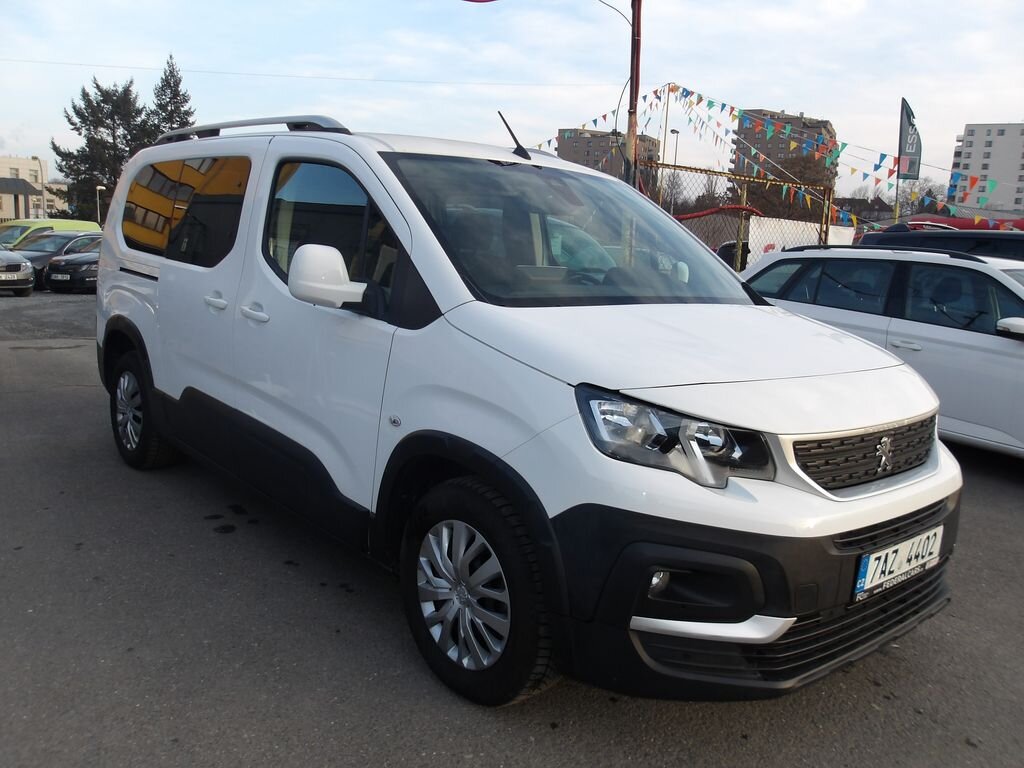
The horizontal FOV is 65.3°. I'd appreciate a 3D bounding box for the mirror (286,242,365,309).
[{"bbox_3d":[-0.576,-0.341,2.564,0.250,0.215,0.170,-5,12,-42],"label":"mirror"}]

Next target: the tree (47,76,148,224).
[{"bbox_3d":[-30.377,-15.929,59.021,7.000,12.960,7.000,3,9,0],"label":"tree"}]

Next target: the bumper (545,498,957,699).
[{"bbox_3d":[0.920,0.515,2.414,1.800,0.480,0.525,-5,12,-42],"label":"bumper"}]

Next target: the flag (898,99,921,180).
[{"bbox_3d":[8.461,-5.204,17.000,0.450,1.750,0.060,6,9,20],"label":"flag"}]

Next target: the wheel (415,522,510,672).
[{"bbox_3d":[-0.104,0.603,2.349,0.140,0.430,0.430,-5,12,-42],"label":"wheel"}]

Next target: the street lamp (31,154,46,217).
[{"bbox_3d":[-30.465,-11.482,51.514,1.000,6.440,0.300,3,9,0],"label":"street lamp"}]

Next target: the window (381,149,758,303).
[{"bbox_3d":[0.289,-0.568,3.020,1.470,0.140,0.930,-5,46,-42],"label":"window"}]

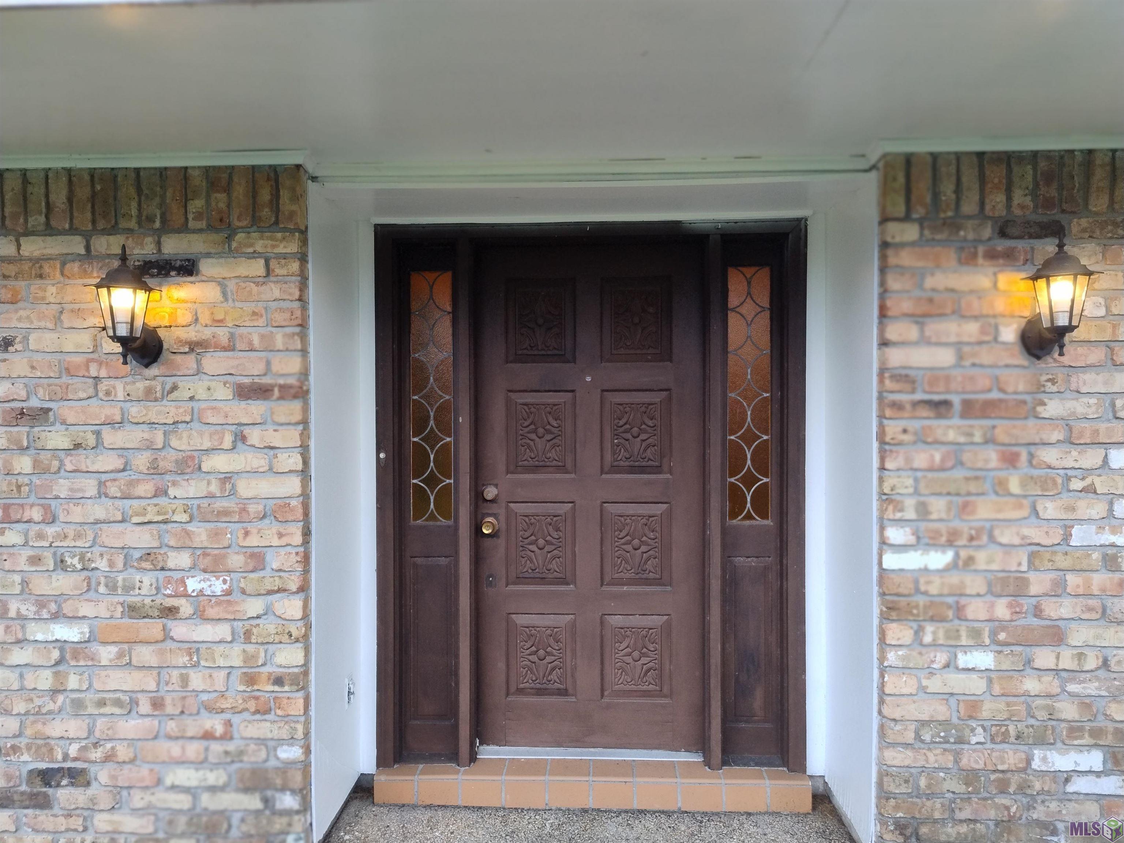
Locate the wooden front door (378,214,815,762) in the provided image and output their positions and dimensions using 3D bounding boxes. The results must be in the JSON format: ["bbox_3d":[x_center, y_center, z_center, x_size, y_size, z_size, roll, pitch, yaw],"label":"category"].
[{"bbox_3d":[0.106,0.288,3.028,1.640,2.090,0.140,0,1,2],"label":"wooden front door"}]

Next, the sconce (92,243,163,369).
[{"bbox_3d":[-1.327,-0.353,2.371,0.190,0.370,0.220,0,1,2],"label":"sconce"}]

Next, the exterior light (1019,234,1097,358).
[{"bbox_3d":[1.450,-0.371,2.266,0.190,0.370,0.220,0,1,2],"label":"exterior light"}]

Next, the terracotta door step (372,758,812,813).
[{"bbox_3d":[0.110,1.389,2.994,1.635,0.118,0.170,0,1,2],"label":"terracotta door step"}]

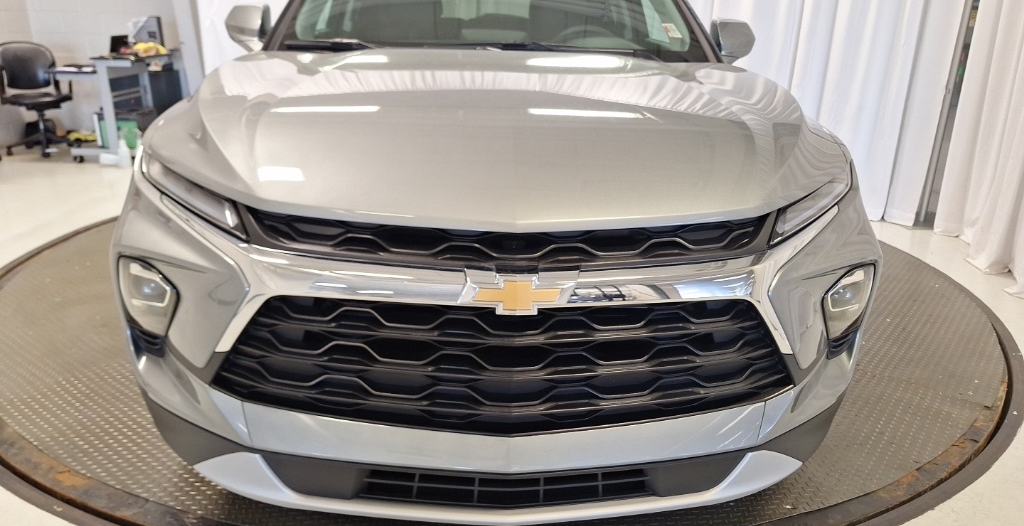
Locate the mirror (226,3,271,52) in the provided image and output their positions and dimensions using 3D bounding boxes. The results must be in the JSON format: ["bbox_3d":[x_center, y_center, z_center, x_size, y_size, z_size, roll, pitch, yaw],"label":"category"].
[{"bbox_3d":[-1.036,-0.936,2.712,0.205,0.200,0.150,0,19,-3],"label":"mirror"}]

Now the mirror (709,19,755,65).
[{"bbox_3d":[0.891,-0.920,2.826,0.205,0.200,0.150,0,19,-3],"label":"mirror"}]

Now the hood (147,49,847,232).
[{"bbox_3d":[-0.018,-0.400,1.789,1.700,0.300,1.280,0,19,-3],"label":"hood"}]

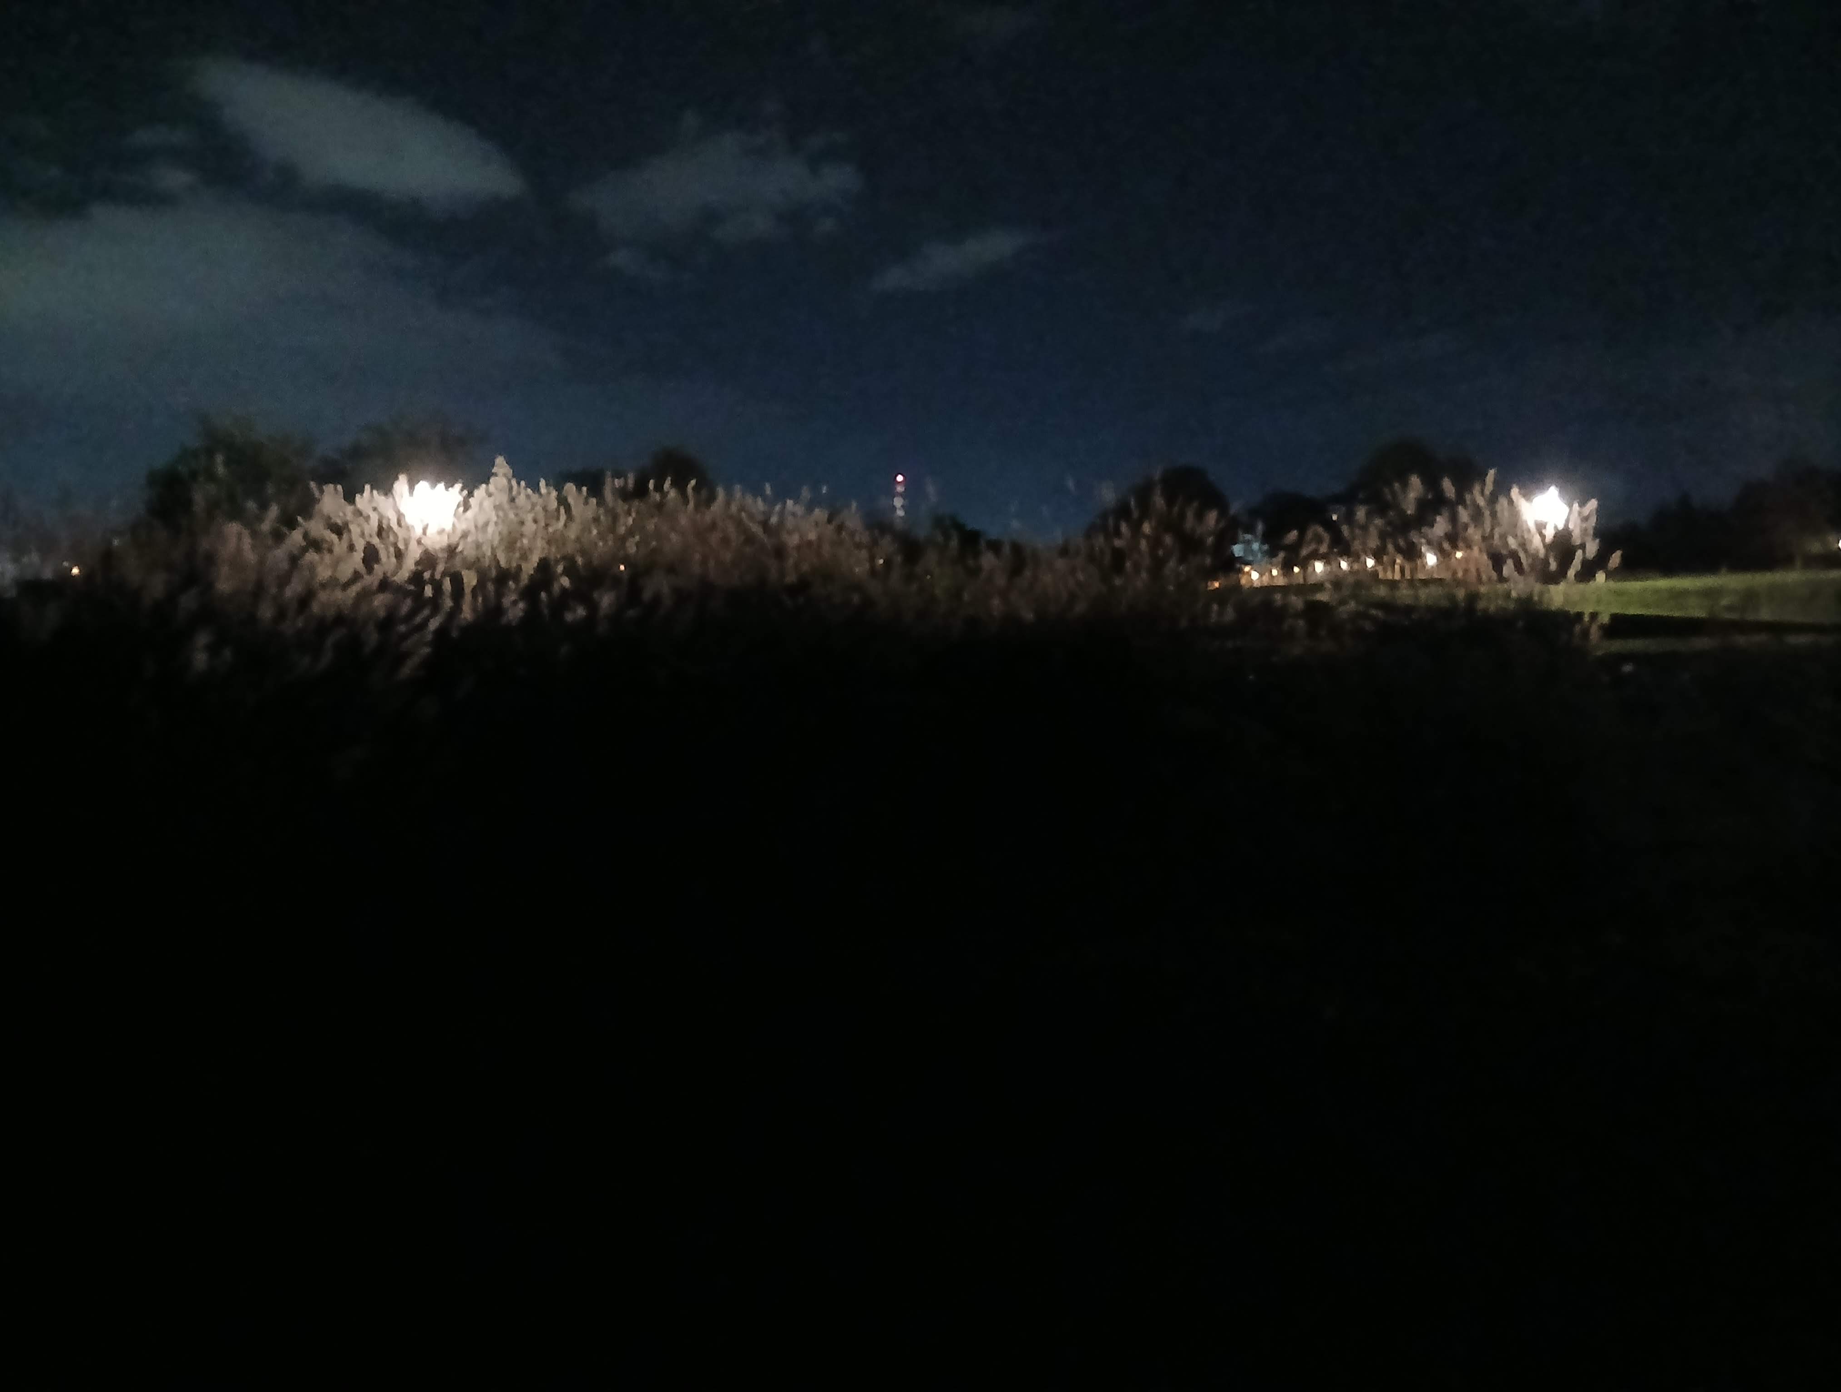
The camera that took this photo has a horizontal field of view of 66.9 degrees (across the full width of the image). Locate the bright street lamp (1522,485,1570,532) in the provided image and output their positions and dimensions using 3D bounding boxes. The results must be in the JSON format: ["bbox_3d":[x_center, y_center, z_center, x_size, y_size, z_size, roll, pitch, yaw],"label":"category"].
[{"bbox_3d":[8.976,-2.684,20.000,0.650,0.650,0.650,2,5,24],"label":"bright street lamp"}]

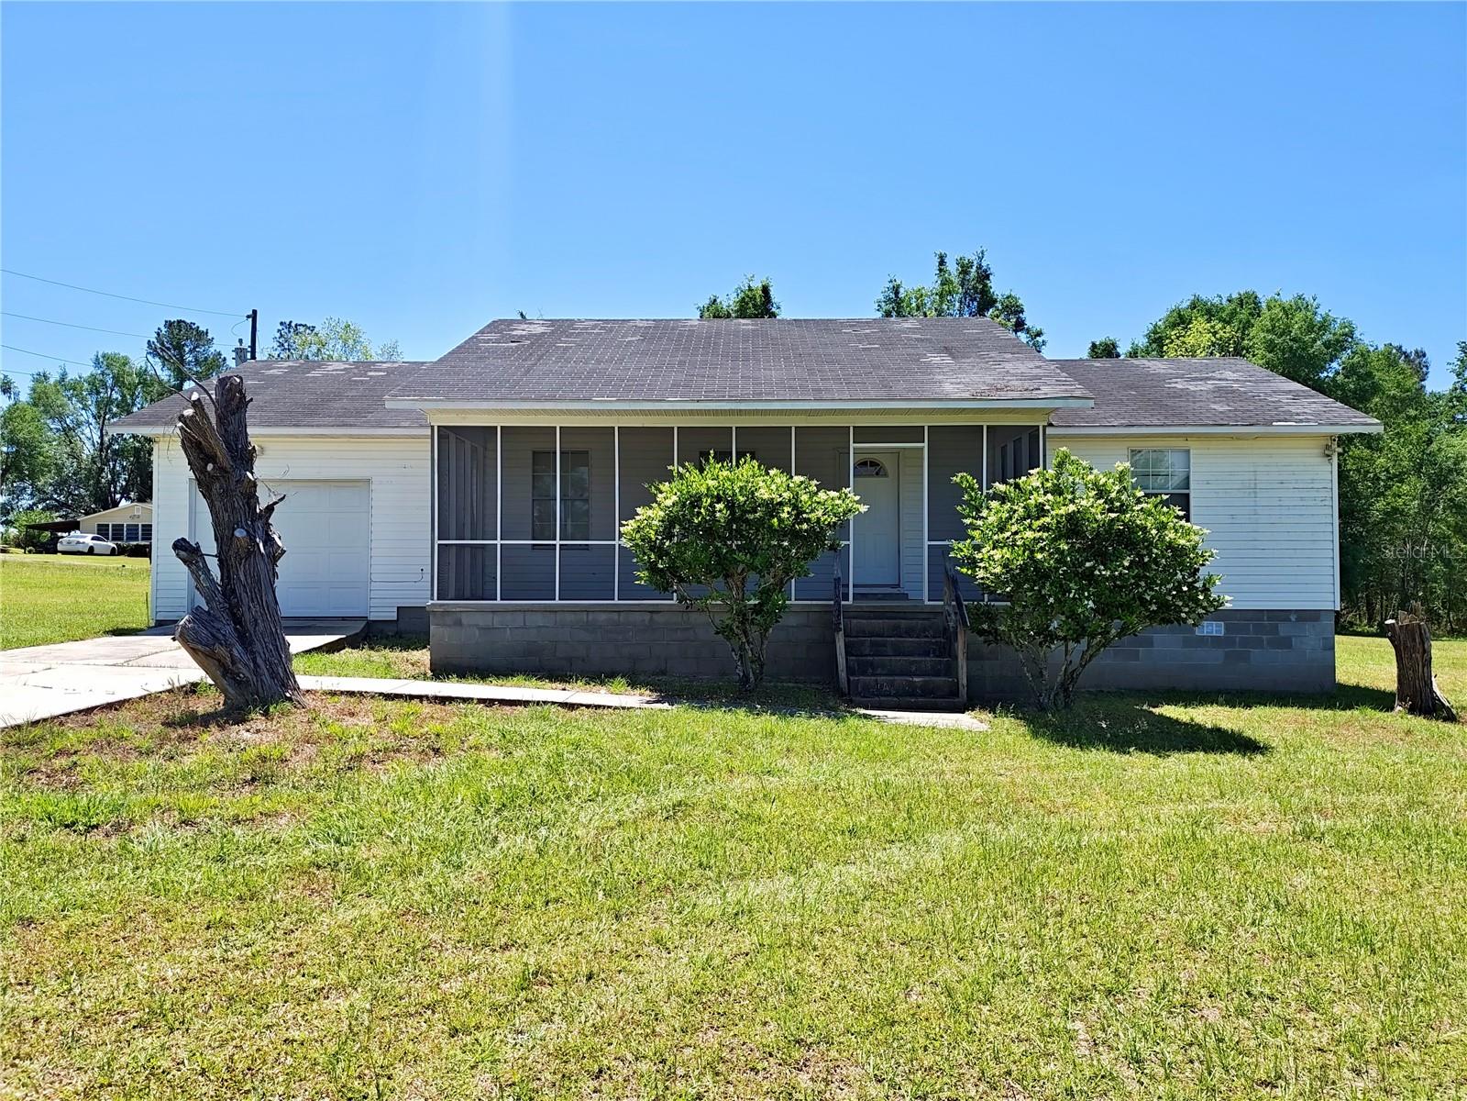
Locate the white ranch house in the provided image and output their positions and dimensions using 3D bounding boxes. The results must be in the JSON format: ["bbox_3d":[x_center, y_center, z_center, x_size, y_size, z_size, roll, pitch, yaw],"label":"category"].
[{"bbox_3d":[0.000,-0.970,18.134,18.300,6.050,10.800,0,-2,0],"label":"white ranch house"}]

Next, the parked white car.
[{"bbox_3d":[-45.700,-0.350,75.438,1.830,1.450,4.800,0,-2,-2],"label":"parked white car"}]

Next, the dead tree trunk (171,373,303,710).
[{"bbox_3d":[-4.930,-0.108,10.607,1.200,3.250,0.950,0,-2,0],"label":"dead tree trunk"}]

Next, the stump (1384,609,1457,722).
[{"bbox_3d":[8.030,1.322,12.368,0.750,1.270,0.600,0,-2,0],"label":"stump"}]

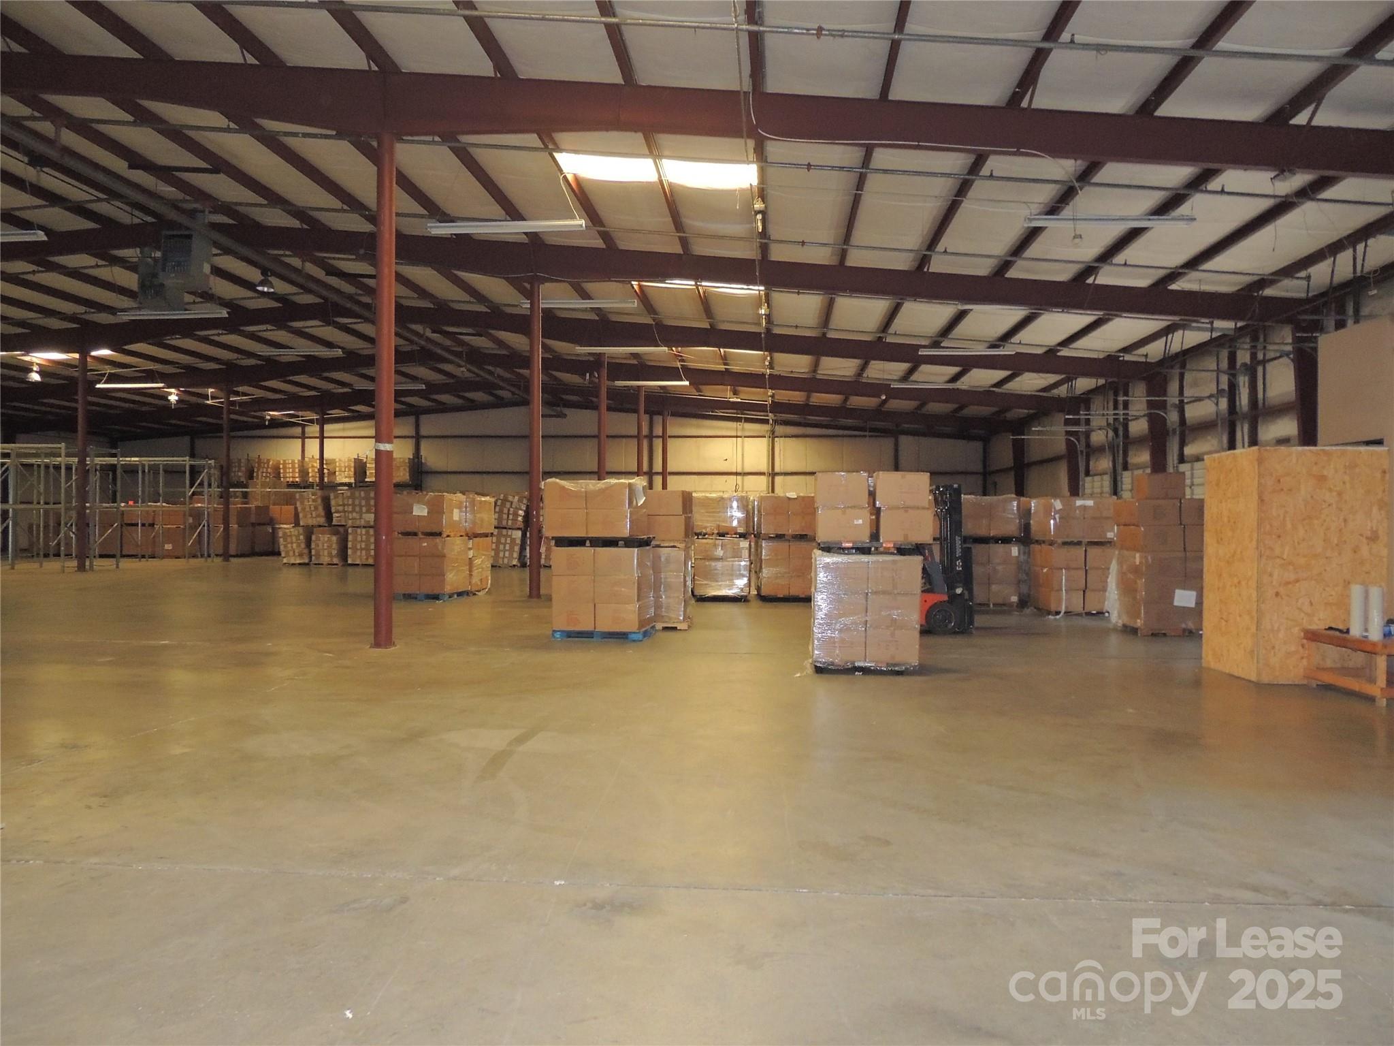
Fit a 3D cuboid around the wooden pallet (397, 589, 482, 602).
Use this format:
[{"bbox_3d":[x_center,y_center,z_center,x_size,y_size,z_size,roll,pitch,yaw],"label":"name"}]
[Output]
[{"bbox_3d":[-5.360,1.454,19.619,1.090,0.145,1.240,0,0,5],"label":"wooden pallet"}]

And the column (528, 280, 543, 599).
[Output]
[{"bbox_3d":[-3.243,-1.631,19.503,0.222,6.337,0.222,0,0,5],"label":"column"}]

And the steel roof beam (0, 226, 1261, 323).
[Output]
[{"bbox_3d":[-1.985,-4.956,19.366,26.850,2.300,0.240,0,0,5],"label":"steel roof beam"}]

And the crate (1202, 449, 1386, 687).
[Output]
[{"bbox_3d":[6.215,0.425,10.122,1.286,2.326,1.053,0,0,0],"label":"crate"}]

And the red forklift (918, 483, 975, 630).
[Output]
[{"bbox_3d":[2.857,0.505,14.178,2.100,2.130,1.070,0,0,-3],"label":"red forklift"}]

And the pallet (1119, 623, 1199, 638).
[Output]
[{"bbox_3d":[6.816,1.522,13.953,1.200,0.140,0.980,0,0,3],"label":"pallet"}]

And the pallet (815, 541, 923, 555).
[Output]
[{"bbox_3d":[1.844,0.268,10.540,1.030,0.135,1.130,0,0,5],"label":"pallet"}]

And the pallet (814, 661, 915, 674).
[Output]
[{"bbox_3d":[1.769,1.492,10.495,1.020,0.145,1.130,0,0,5],"label":"pallet"}]

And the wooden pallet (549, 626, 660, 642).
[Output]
[{"bbox_3d":[-1.270,1.476,13.286,1.220,0.145,1.120,0,0,6],"label":"wooden pallet"}]

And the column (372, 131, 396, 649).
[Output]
[{"bbox_3d":[-3.858,-1.634,11.941,0.222,6.337,0.222,0,0,5],"label":"column"}]

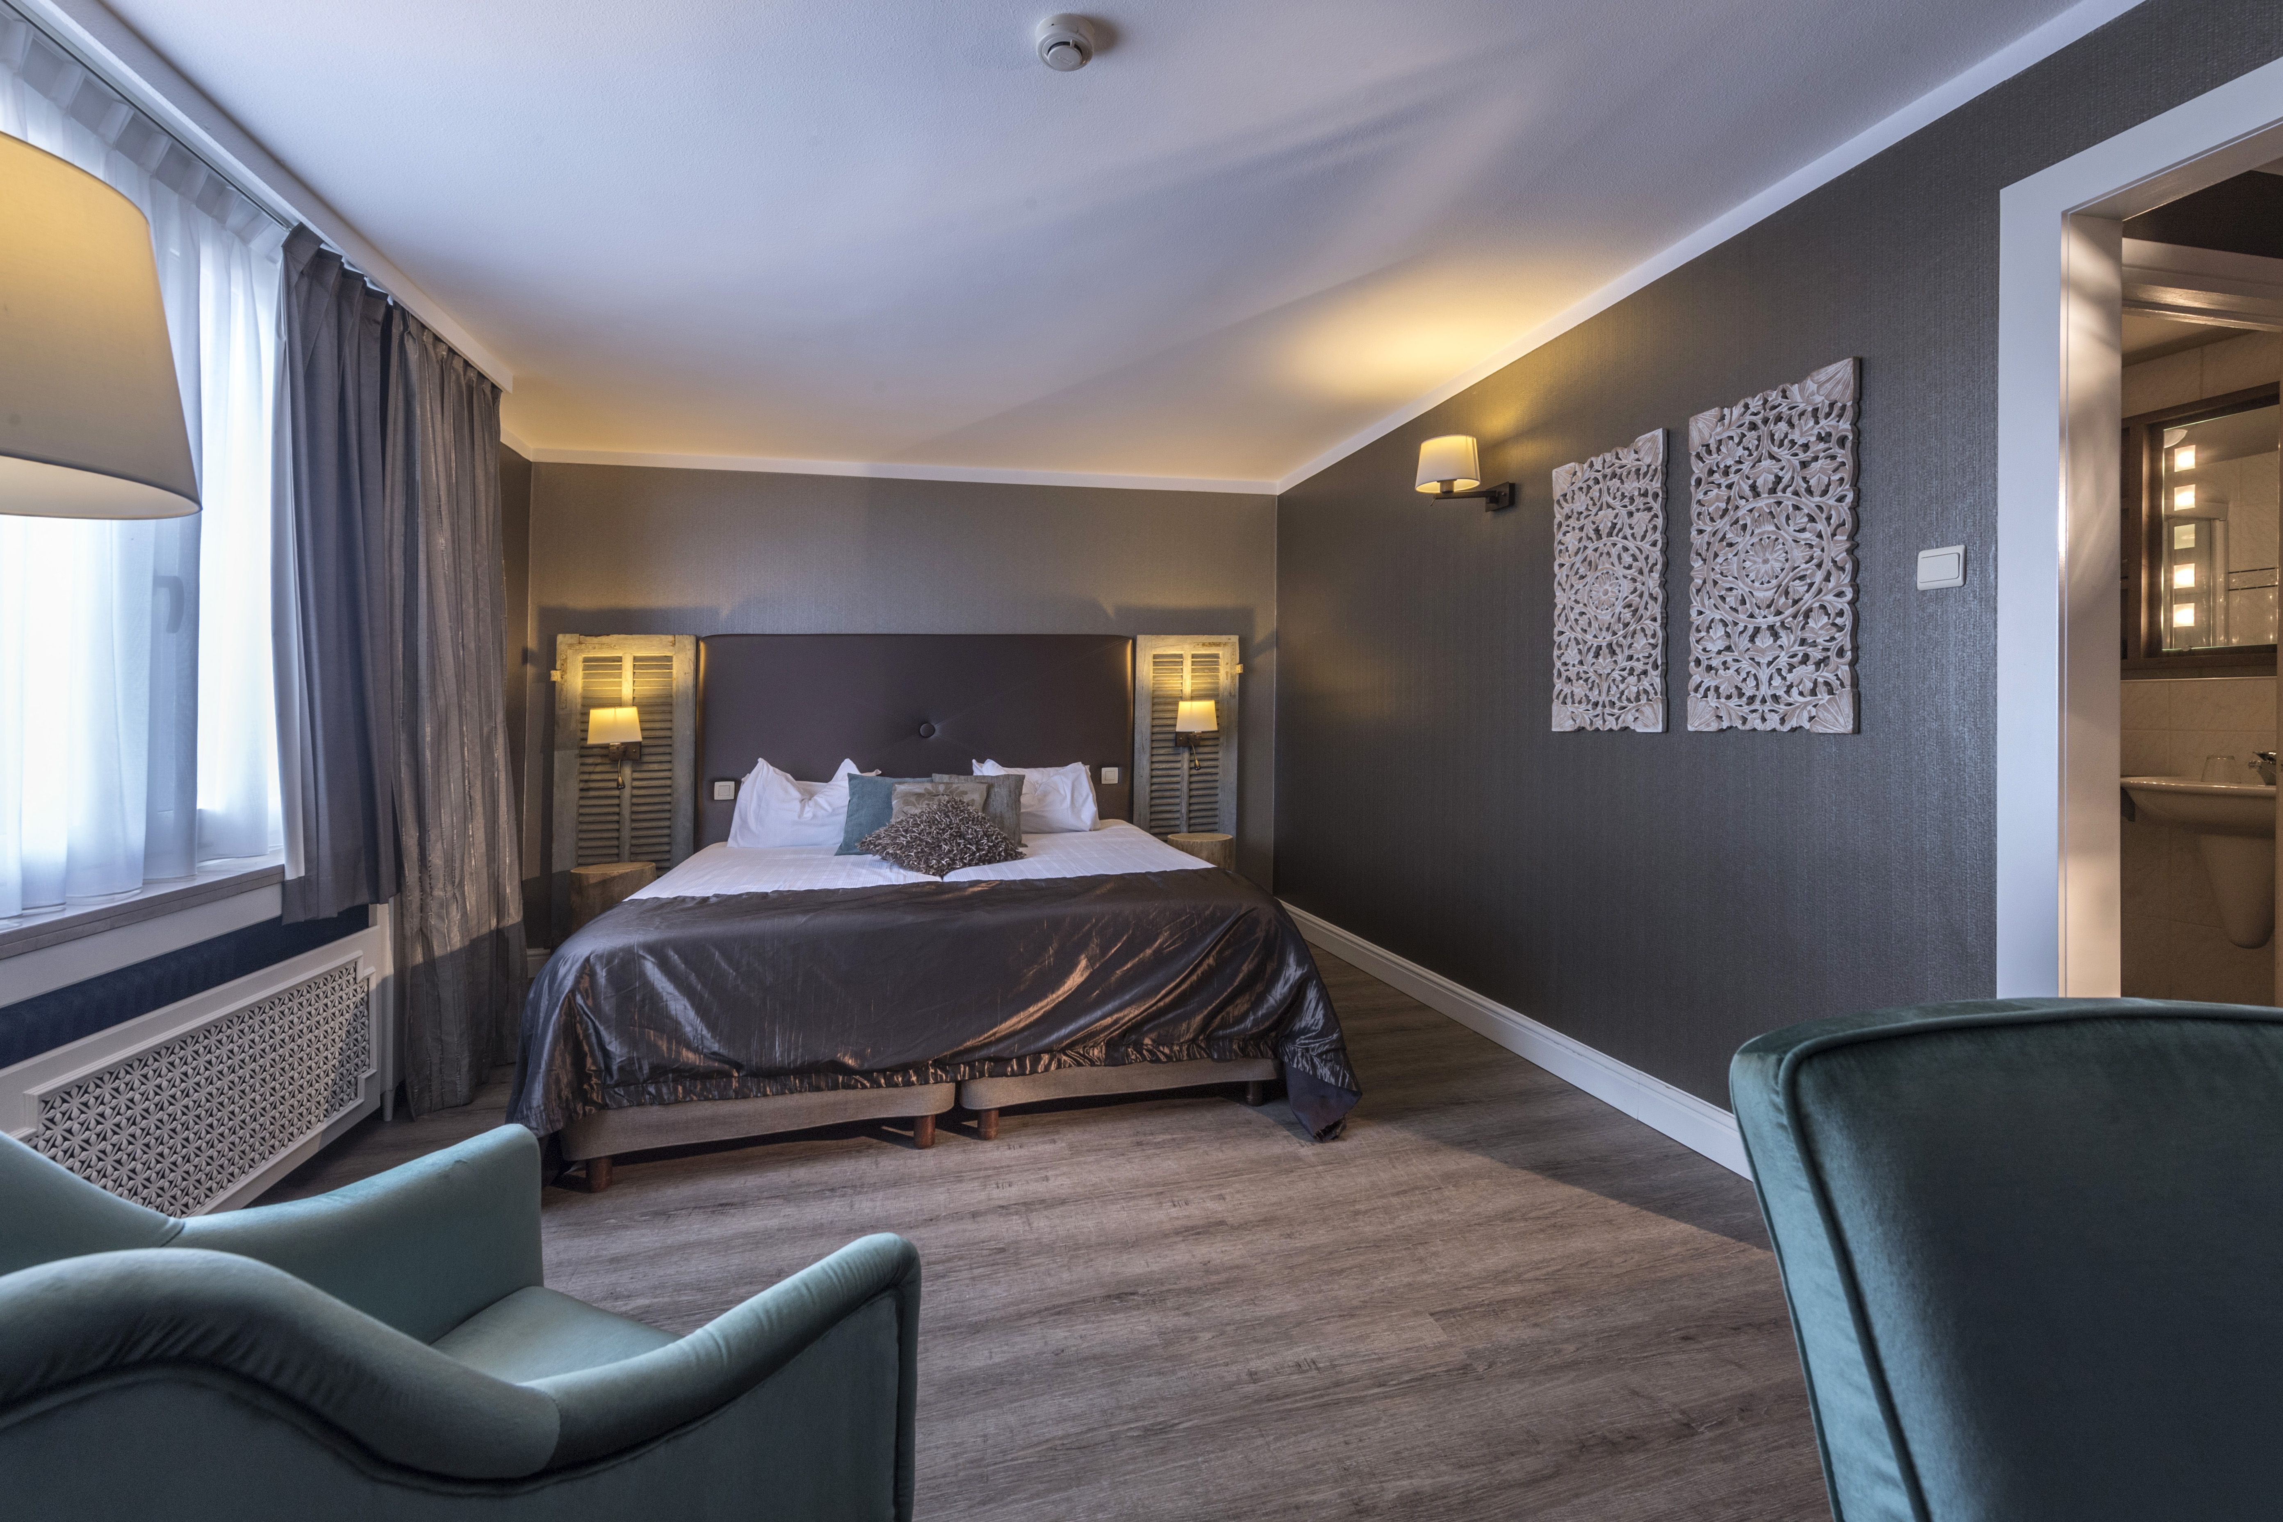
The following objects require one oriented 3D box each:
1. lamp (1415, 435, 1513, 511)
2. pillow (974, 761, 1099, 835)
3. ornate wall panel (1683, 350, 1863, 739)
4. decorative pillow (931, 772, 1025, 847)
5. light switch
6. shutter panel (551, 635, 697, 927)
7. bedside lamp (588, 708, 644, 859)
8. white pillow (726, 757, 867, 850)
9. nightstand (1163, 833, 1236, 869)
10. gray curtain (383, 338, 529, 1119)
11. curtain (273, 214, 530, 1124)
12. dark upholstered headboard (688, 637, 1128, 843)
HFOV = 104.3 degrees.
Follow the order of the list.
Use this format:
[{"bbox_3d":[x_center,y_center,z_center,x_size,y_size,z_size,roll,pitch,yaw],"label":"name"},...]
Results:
[{"bbox_3d":[1.089,-0.975,3.003,0.280,0.245,0.210,-1,2,-15],"label":"lamp"},{"bbox_3d":[-0.495,0.167,4.144,0.570,0.370,0.160,-1,-26,-15],"label":"pillow"},{"bbox_3d":[1.479,-0.478,2.118,0.030,0.805,0.415,-1,2,-15],"label":"ornate wall panel"},{"bbox_3d":[-0.693,0.214,3.808,0.400,0.380,0.130,-1,-36,-15],"label":"decorative pillow"},{"bbox_3d":[1.587,-0.383,1.762,0.014,0.081,0.081,-1,2,-15],"label":"light switch"},{"bbox_3d":[-2.232,0.189,3.850,0.550,1.480,0.050,-1,0,-15],"label":"shutter panel"},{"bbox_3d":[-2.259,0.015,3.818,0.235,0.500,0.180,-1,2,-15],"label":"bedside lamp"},{"bbox_3d":[-1.475,0.186,3.853,0.580,0.390,0.170,-1,-23,-15],"label":"white pillow"},{"bbox_3d":[0.290,0.647,4.373,0.305,0.525,0.305,-1,2,-15],"label":"nightstand"},{"bbox_3d":[-2.024,-0.106,2.665,0.140,2.160,0.600,-1,2,-15],"label":"gray curtain"},{"bbox_3d":[-2.099,-0.109,2.633,0.200,2.280,1.000,-1,2,-15],"label":"curtain"},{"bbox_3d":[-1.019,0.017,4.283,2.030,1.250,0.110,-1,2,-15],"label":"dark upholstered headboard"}]

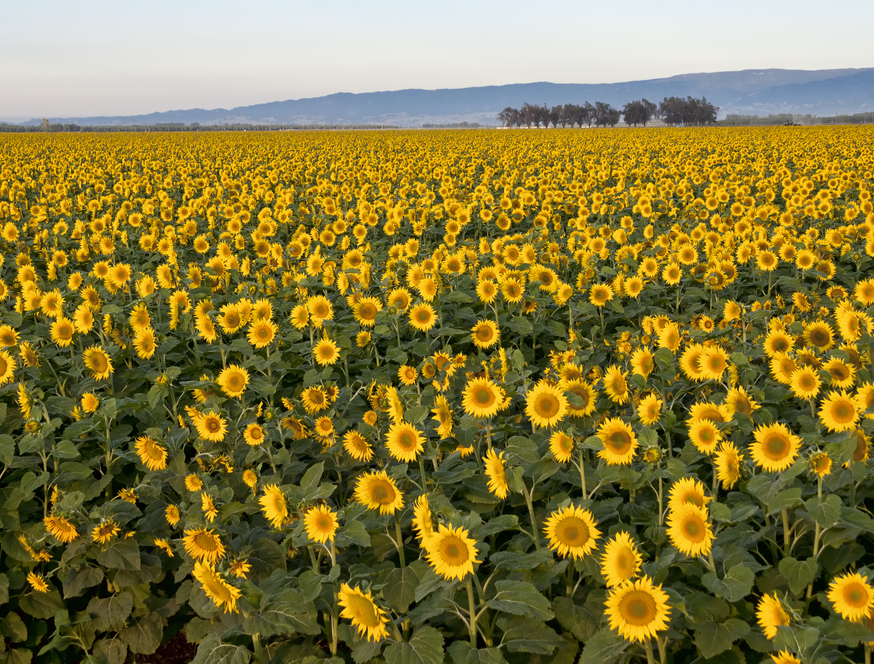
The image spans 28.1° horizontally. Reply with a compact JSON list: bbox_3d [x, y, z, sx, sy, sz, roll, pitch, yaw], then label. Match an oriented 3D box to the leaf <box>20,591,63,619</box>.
[{"bbox_3d":[-1.924,1.325,8.500,0.210,0.150,0.060,-2,-18,-13],"label":"leaf"}]

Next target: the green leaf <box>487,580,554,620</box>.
[{"bbox_3d":[0.303,0.976,6.350,0.235,0.100,0.160,-1,7,-9],"label":"green leaf"}]

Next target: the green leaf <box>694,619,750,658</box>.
[{"bbox_3d":[1.107,1.193,6.800,0.220,0.080,0.190,1,48,9],"label":"green leaf"}]

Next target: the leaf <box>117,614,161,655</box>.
[{"bbox_3d":[-1.515,1.540,8.900,0.220,0.220,0.080,-2,-34,-10],"label":"leaf"}]

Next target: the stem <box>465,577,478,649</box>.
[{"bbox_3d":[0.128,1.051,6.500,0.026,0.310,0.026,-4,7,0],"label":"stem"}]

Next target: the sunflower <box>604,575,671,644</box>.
[{"bbox_3d":[0.648,0.897,5.650,0.210,0.210,0.070,0,6,7],"label":"sunflower"}]

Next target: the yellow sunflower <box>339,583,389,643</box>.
[{"bbox_3d":[-0.252,0.984,6.150,0.190,0.210,0.080,6,33,43],"label":"yellow sunflower"}]

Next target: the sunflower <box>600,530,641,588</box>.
[{"bbox_3d":[0.630,0.781,6.000,0.065,0.195,0.195,7,0,-40],"label":"sunflower"}]

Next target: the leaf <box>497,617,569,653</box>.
[{"bbox_3d":[0.366,1.164,6.700,0.265,0.090,0.180,0,35,3],"label":"leaf"}]

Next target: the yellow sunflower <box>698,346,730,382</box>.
[{"bbox_3d":[1.667,0.189,10.500,0.206,0.210,0.076,4,6,31],"label":"yellow sunflower"}]

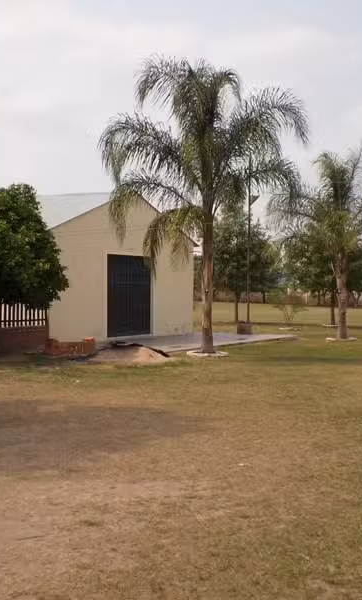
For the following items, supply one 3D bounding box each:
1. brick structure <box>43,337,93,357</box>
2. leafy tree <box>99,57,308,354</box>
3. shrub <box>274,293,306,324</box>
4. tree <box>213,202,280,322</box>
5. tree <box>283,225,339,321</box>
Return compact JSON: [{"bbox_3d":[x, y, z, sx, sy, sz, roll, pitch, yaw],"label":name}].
[{"bbox_3d":[-2.975,1.167,22.213,1.380,0.480,0.600,0,1,-24],"label":"brick structure"},{"bbox_3d":[0.606,-2.570,22.377,5.600,7.950,5.400,0,1,0],"label":"leafy tree"},{"bbox_3d":[5.264,0.435,40.008,1.650,1.600,1.600,0,1,0],"label":"shrub"},{"bbox_3d":[3.434,-2.013,44.985,3.700,6.400,3.600,0,1,0],"label":"tree"},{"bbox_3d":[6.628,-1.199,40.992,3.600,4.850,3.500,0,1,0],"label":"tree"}]

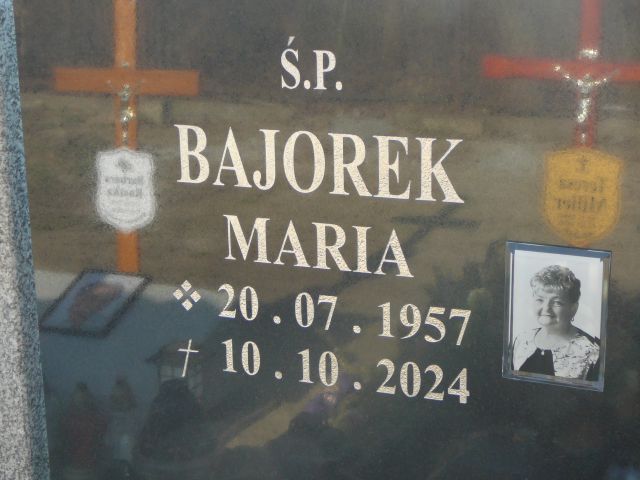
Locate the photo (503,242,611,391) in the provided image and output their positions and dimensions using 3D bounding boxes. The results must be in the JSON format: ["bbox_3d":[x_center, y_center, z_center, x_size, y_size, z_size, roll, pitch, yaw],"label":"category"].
[{"bbox_3d":[0.286,0.093,1.459,0.124,0.176,0.010,5,16,21],"label":"photo"}]

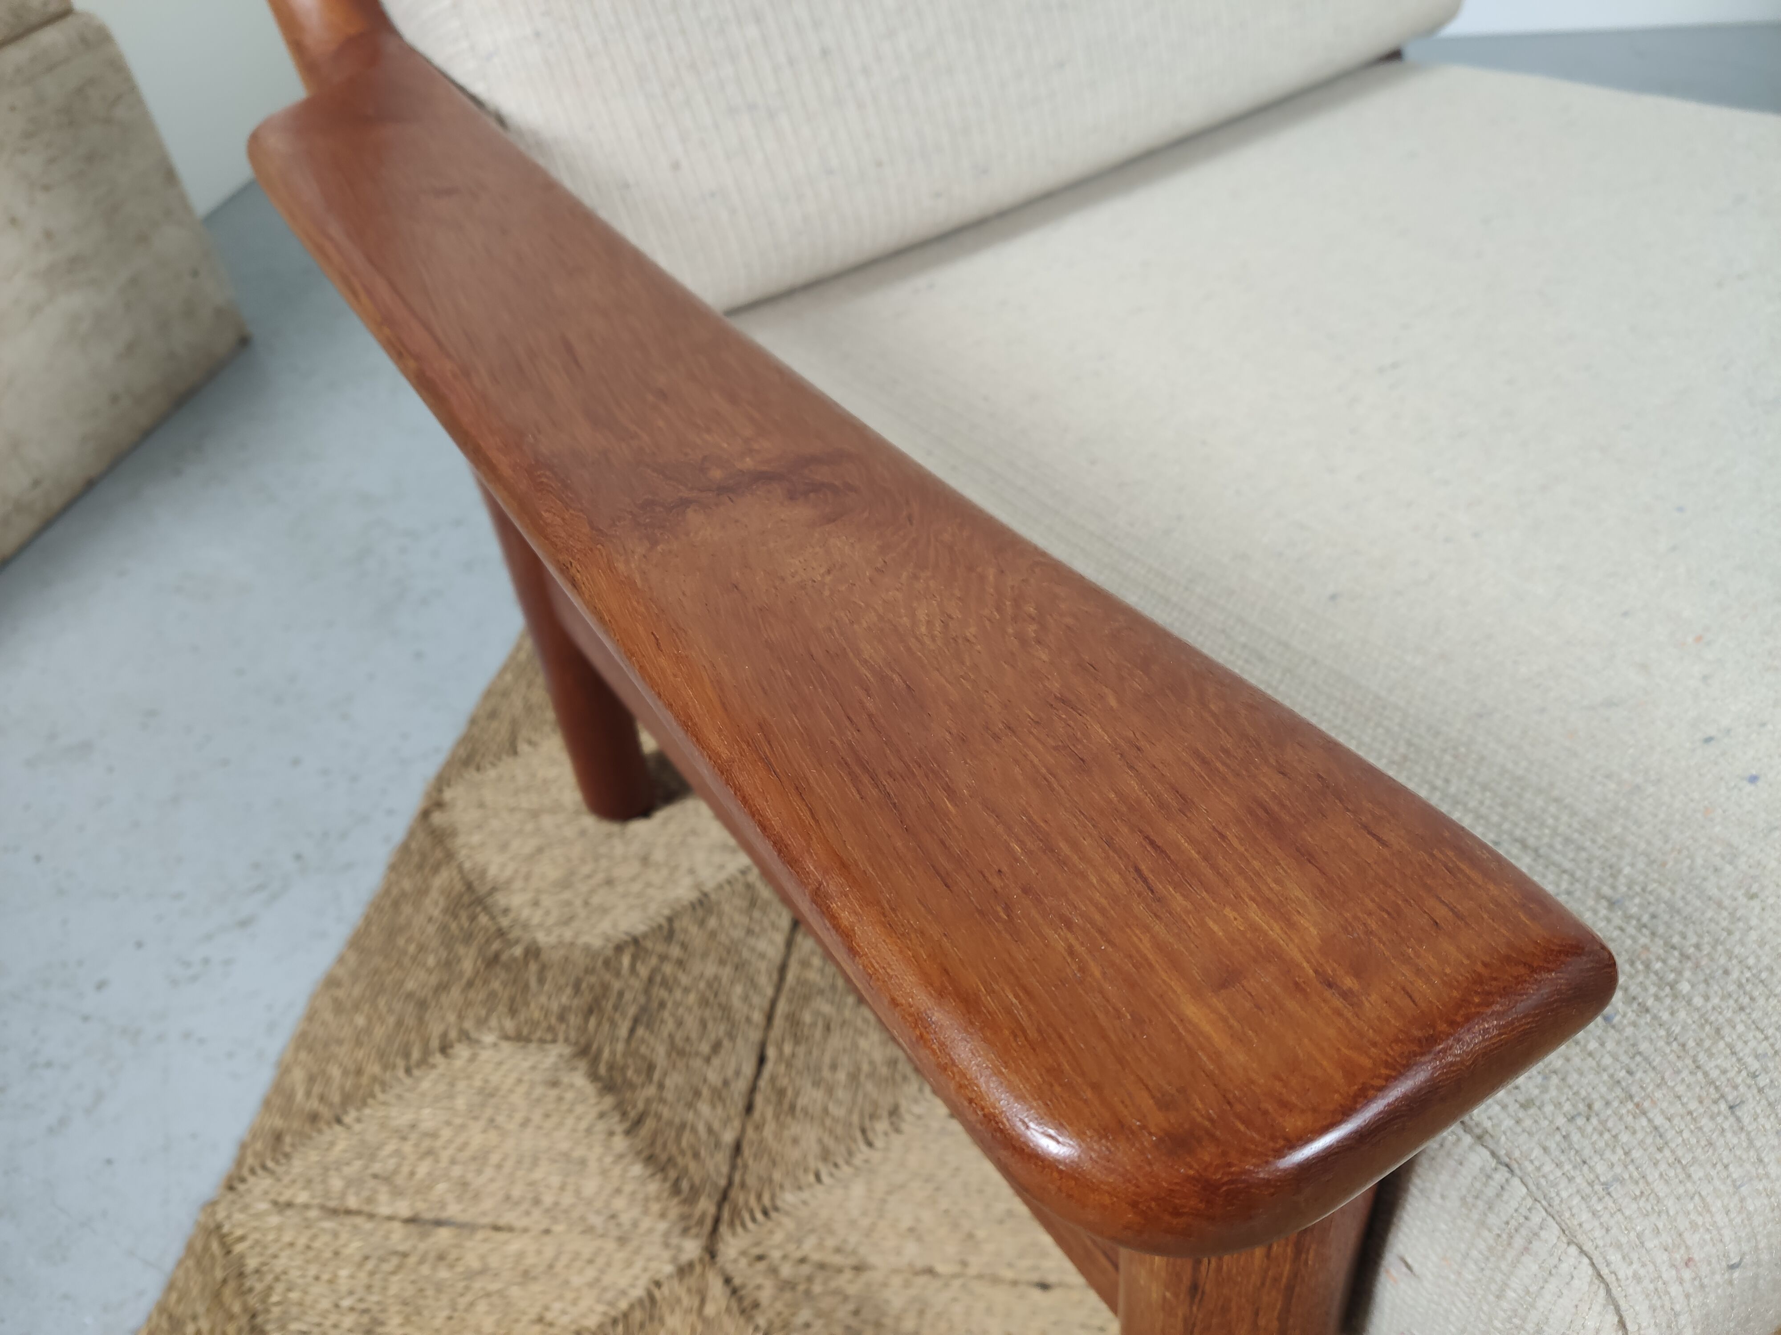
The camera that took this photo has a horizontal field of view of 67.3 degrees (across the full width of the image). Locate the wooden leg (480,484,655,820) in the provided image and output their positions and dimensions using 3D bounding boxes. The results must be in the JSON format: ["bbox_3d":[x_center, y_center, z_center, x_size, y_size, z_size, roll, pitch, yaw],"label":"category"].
[{"bbox_3d":[-0.229,-0.069,0.873,0.050,0.440,0.050,-25,43,-20],"label":"wooden leg"}]

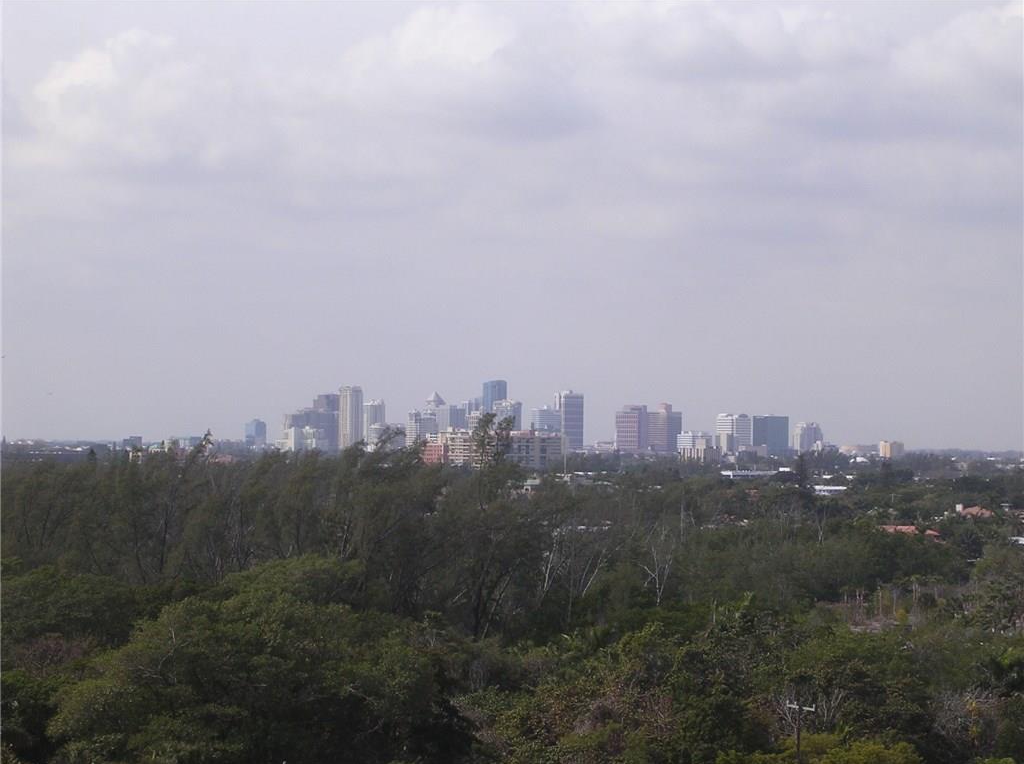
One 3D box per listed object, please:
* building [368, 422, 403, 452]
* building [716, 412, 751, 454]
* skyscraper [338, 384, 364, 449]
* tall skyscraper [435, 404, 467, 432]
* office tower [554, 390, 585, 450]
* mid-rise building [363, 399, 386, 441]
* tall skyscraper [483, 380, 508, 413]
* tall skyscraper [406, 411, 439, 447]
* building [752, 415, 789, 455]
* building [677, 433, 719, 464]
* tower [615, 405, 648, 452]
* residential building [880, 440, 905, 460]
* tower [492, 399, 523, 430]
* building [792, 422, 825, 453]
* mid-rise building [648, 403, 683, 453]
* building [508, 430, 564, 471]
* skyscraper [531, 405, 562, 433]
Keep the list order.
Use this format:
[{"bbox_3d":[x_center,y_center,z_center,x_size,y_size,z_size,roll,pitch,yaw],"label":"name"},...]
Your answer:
[{"bbox_3d":[-187.310,90.300,5095.760,37.100,56.300,39.220,0,-1,43],"label":"building"},{"bbox_3d":[330.300,87.400,5050.000,37.000,84.200,38.000,0,-1,45],"label":"building"},{"bbox_3d":[-253.200,67.600,5350.000,28.000,123.300,27.000,0,-1,45],"label":"skyscraper"},{"bbox_3d":[-106.580,88.230,5998.410,39.140,91.860,35.670,1,-1,-41],"label":"tall skyscraper"},{"bbox_3d":[88.700,72.700,5250.000,25.000,116.000,38.000,0,-1,45],"label":"office tower"},{"bbox_3d":[-220.300,80.200,5430.000,22.000,101.400,35.000,0,-1,45],"label":"mid-rise building"},{"bbox_3d":[-26.400,64.900,5450.000,25.000,136.300,32.000,0,-1,45],"label":"tall skyscraper"},{"bbox_3d":[-136.200,85.100,5150.000,26.000,83.800,38.000,0,-1,45],"label":"tall skyscraper"},{"bbox_3d":[387.480,87.070,5084.510,41.490,72.730,34.280,1,-1,-36],"label":"building"},{"bbox_3d":[245.190,89.500,4492.440,23.720,45.650,48.950,1,-1,-45],"label":"building"},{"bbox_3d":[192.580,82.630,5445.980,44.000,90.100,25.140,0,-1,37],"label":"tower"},{"bbox_3d":[613.600,117.300,5500.000,29.000,44.800,30.000,0,-1,45],"label":"residential building"},{"bbox_3d":[-6.750,78.340,5499.450,41.150,96.870,22.640,0,-1,40],"label":"tower"},{"bbox_3d":[467.100,100.100,5350.000,24.000,71.300,42.000,0,-1,45],"label":"building"},{"bbox_3d":[251.680,82.980,5593.740,44.300,95.380,34.440,0,-1,45],"label":"mid-rise building"},{"bbox_3d":[21.700,63.100,2900.000,20.000,42.600,50.000,0,-1,45],"label":"building"},{"bbox_3d":[55.840,84.270,5499.080,45.590,86.120,21.130,1,-1,-39],"label":"skyscraper"}]

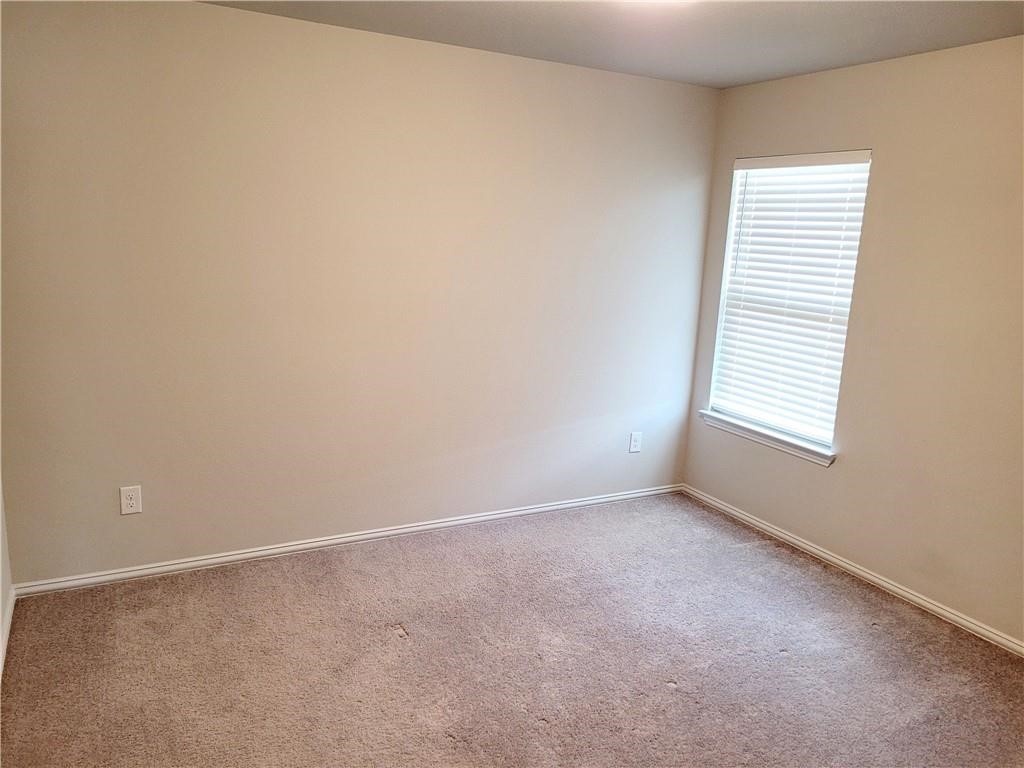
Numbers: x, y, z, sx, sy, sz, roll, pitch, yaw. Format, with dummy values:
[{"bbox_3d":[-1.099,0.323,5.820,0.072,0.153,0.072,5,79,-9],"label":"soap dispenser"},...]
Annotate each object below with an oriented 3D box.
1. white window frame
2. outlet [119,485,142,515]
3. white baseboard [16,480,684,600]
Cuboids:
[{"bbox_3d":[1.448,-0.434,4.145,0.110,1.551,0.960,-4,13,-28],"label":"white window frame"},{"bbox_3d":[-1.653,0.507,3.339,0.083,0.124,0.010,-4,13,-28],"label":"outlet"},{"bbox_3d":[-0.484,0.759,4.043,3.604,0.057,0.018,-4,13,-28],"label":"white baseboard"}]

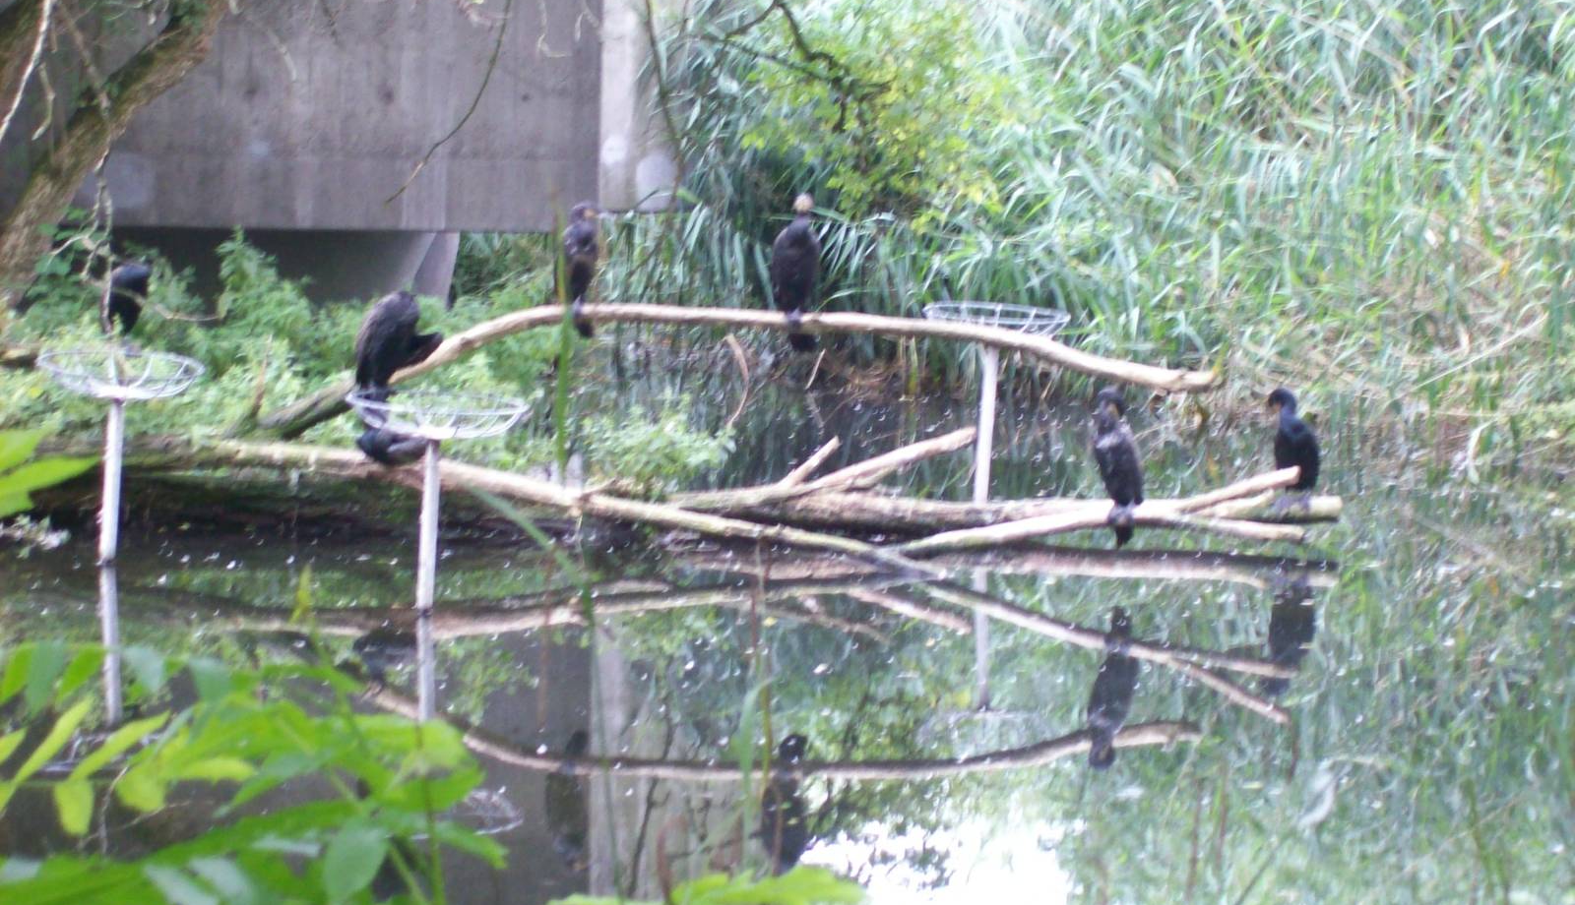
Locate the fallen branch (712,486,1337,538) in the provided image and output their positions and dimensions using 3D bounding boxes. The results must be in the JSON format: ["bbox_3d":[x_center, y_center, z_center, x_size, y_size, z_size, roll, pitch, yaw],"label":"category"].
[{"bbox_3d":[1.123,0.275,22.600,2.830,0.190,0.190,-1,4,0],"label":"fallen branch"}]

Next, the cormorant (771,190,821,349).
[{"bbox_3d":[0.037,-0.825,22.500,0.220,0.720,0.330,2,3,7],"label":"cormorant"}]

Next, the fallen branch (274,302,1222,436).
[{"bbox_3d":[-0.239,-0.375,22.500,4.400,0.640,0.330,1,3,0],"label":"fallen branch"}]

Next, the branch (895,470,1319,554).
[{"bbox_3d":[1.266,0.313,20.300,2.006,0.340,0.350,-7,-2,37],"label":"branch"}]

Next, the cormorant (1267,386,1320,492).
[{"bbox_3d":[2.388,-0.009,23.200,0.230,0.600,0.320,4,5,41],"label":"cormorant"}]

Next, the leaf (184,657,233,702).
[{"bbox_3d":[-0.424,0.168,3.600,0.034,0.034,0.016,1,4,0],"label":"leaf"}]

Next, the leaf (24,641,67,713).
[{"bbox_3d":[-0.605,0.183,4.000,0.035,0.058,0.022,1,3,0],"label":"leaf"}]

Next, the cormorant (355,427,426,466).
[{"bbox_3d":[-1.742,-0.024,21.600,0.330,0.180,0.200,-1,4,-24],"label":"cormorant"}]

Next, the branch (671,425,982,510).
[{"bbox_3d":[0.174,0.059,22.825,1.471,0.200,0.200,-12,7,-14],"label":"branch"}]

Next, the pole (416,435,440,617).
[{"bbox_3d":[-1.360,0.277,18.600,0.055,0.660,0.055,3,3,0],"label":"pole"}]

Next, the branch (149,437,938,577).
[{"bbox_3d":[-1.141,0.242,21.750,3.900,0.470,0.300,3,4,24],"label":"branch"}]

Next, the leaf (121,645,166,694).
[{"bbox_3d":[-0.524,0.177,4.000,0.038,0.042,0.022,1,3,0],"label":"leaf"}]

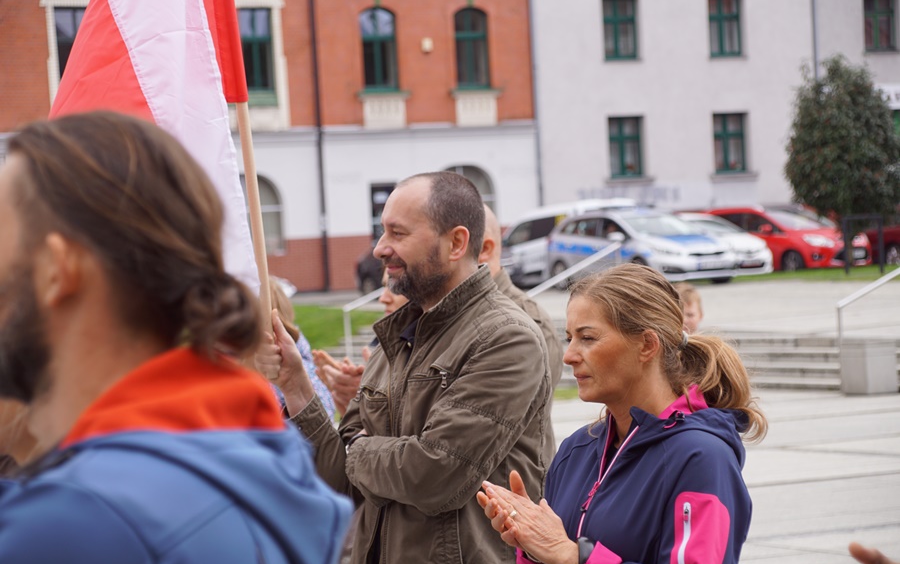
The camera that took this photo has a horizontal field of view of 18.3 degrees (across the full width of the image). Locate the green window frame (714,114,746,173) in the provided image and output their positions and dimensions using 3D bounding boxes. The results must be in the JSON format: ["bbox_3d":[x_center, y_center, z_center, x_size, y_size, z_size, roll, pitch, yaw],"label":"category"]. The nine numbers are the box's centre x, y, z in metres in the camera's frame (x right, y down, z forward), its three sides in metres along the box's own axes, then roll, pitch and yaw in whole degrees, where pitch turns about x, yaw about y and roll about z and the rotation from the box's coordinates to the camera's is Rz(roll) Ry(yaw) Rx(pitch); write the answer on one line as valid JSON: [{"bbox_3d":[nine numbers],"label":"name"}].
[{"bbox_3d":[7.576,-3.727,75.349,1.020,1.620,0.140,-3,1,-27],"label":"green window frame"}]

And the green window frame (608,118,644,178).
[{"bbox_3d":[4.670,-3.535,73.866,1.020,1.620,0.140,-3,1,-27],"label":"green window frame"}]

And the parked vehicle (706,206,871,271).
[{"bbox_3d":[7.095,-0.884,61.901,1.840,1.620,4.380,-4,1,-40],"label":"parked vehicle"}]

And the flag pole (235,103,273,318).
[{"bbox_3d":[-0.393,-0.422,5.150,0.023,1.500,0.023,-7,0,0],"label":"flag pole"}]

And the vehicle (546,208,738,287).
[{"bbox_3d":[3.772,-0.658,55.801,1.790,1.490,4.500,-4,1,-33],"label":"vehicle"}]

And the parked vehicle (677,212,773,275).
[{"bbox_3d":[4.932,-0.691,59.703,1.750,1.490,4.150,-4,1,-36],"label":"parked vehicle"}]

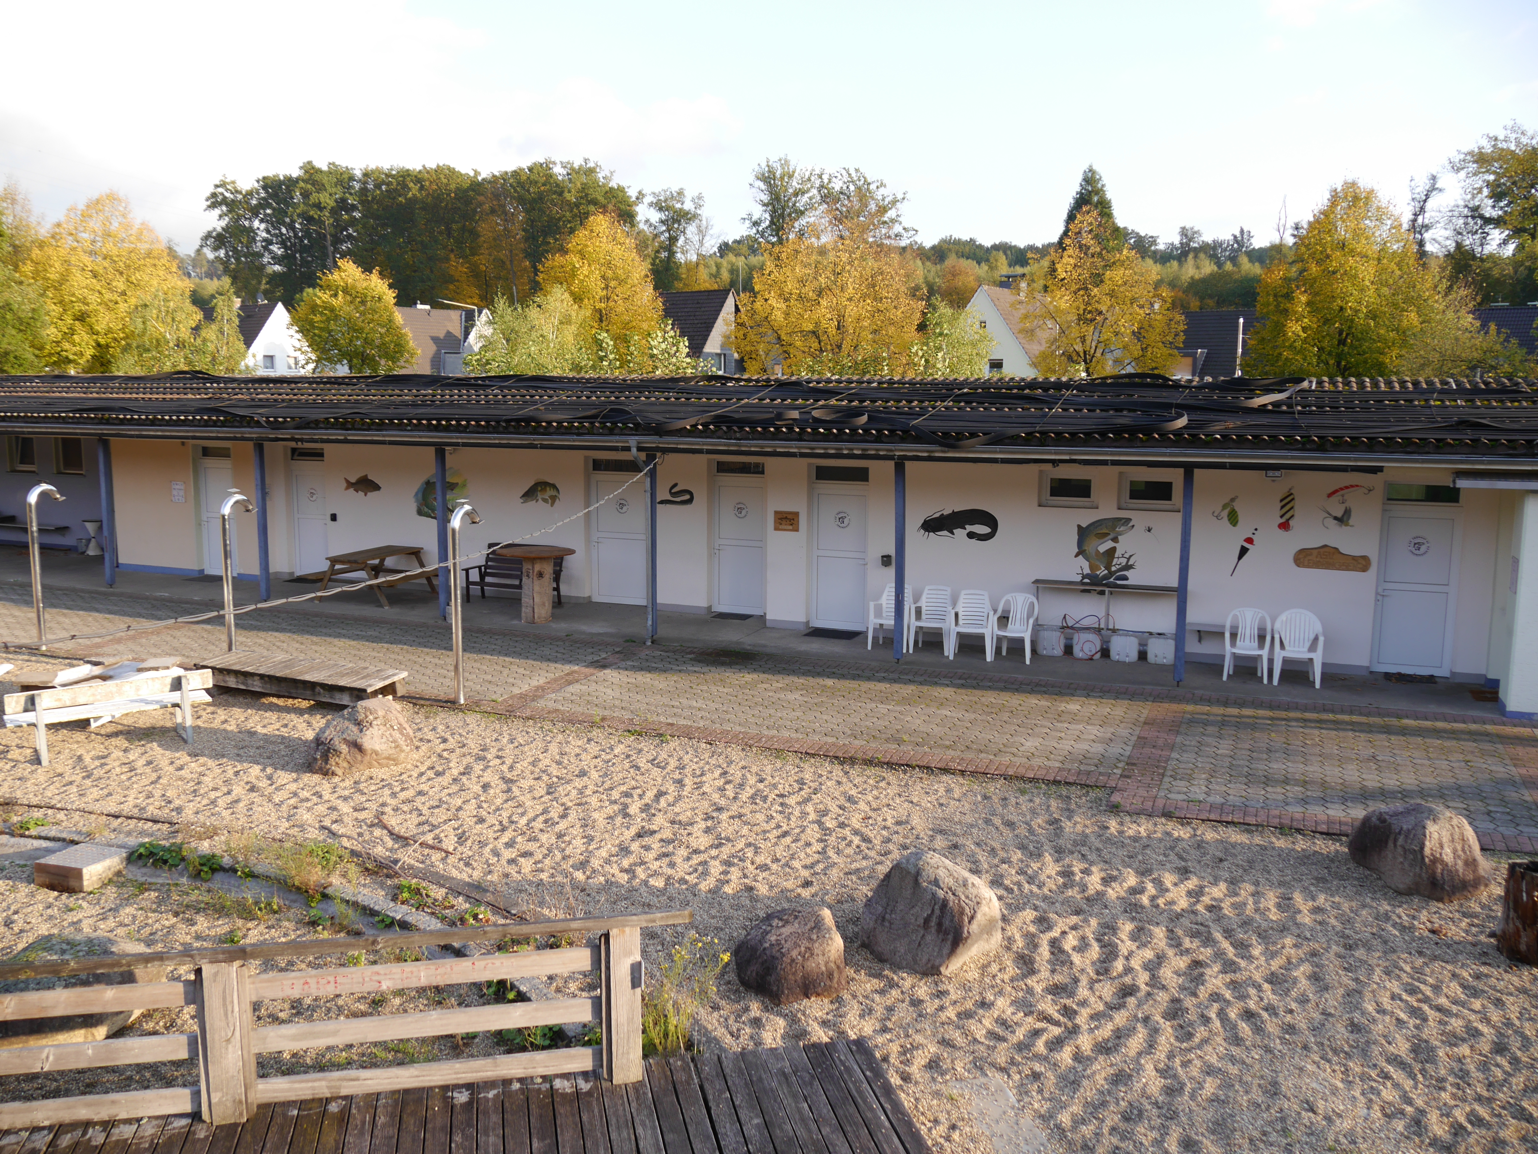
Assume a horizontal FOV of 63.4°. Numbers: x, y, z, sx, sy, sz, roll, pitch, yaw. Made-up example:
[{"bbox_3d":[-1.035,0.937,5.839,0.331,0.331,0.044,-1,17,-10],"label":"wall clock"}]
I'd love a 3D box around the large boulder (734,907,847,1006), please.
[{"bbox_3d":[0.130,2.360,7.870,0.720,0.510,0.600,0,9,0],"label":"large boulder"}]

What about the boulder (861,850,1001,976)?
[{"bbox_3d":[1.057,2.090,7.962,0.850,0.600,0.730,2,8,8],"label":"boulder"}]

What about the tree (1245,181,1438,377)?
[{"bbox_3d":[20.457,-8.378,44.244,6.548,10.997,6.548,4,9,24],"label":"tree"}]

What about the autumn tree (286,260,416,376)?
[{"bbox_3d":[-18.925,-9.935,56.193,5.700,9.150,5.600,-2,8,-18],"label":"autumn tree"}]

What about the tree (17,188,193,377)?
[{"bbox_3d":[-24.271,-8.560,45.228,5.720,10.435,5.720,-4,10,-28],"label":"tree"}]

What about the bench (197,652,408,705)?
[{"bbox_3d":[-5.719,1.268,15.197,2.780,0.280,0.880,4,9,20],"label":"bench"}]

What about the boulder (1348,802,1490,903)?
[{"bbox_3d":[5.050,2.090,9.700,0.780,0.580,1.050,-2,9,-18],"label":"boulder"}]

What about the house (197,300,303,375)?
[{"bbox_3d":[-35.270,-13.737,81.307,9.500,8.400,8.500,5,9,30],"label":"house"}]

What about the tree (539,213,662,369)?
[{"bbox_3d":[-6.272,-8.363,46.269,5.189,9.986,5.189,-1,9,-8],"label":"tree"}]

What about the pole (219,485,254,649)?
[{"bbox_3d":[-6.818,0.088,16.056,0.130,2.320,0.540,4,9,21],"label":"pole"}]

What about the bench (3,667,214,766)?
[{"bbox_3d":[-6.433,1.342,12.225,1.800,0.740,0.600,-6,10,-39],"label":"bench"}]

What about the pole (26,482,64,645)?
[{"bbox_3d":[-9.773,-0.146,16.882,0.140,2.180,0.450,3,8,20],"label":"pole"}]

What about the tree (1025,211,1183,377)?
[{"bbox_3d":[11.928,-7.987,44.303,5.880,10.087,5.880,3,9,15],"label":"tree"}]

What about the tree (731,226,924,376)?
[{"bbox_3d":[2.432,-9.520,51.172,8.000,10.100,7.800,2,8,10],"label":"tree"}]

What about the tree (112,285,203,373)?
[{"bbox_3d":[-21.883,-7.018,44.488,3.300,6.950,3.200,-3,9,-26],"label":"tree"}]

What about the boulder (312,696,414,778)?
[{"bbox_3d":[-3.907,1.487,11.948,0.930,0.590,0.780,-2,8,-18],"label":"boulder"}]

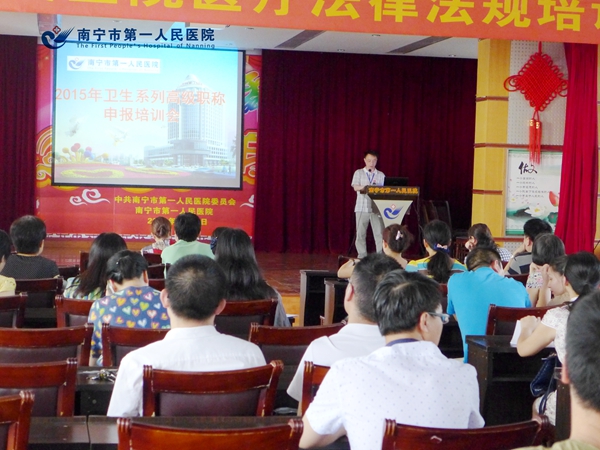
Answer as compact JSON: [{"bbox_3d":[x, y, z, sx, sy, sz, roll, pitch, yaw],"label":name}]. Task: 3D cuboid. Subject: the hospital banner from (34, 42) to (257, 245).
[{"bbox_3d":[-2.380,-1.284,19.000,3.440,3.000,0.060,1,2,-11],"label":"hospital banner"}]

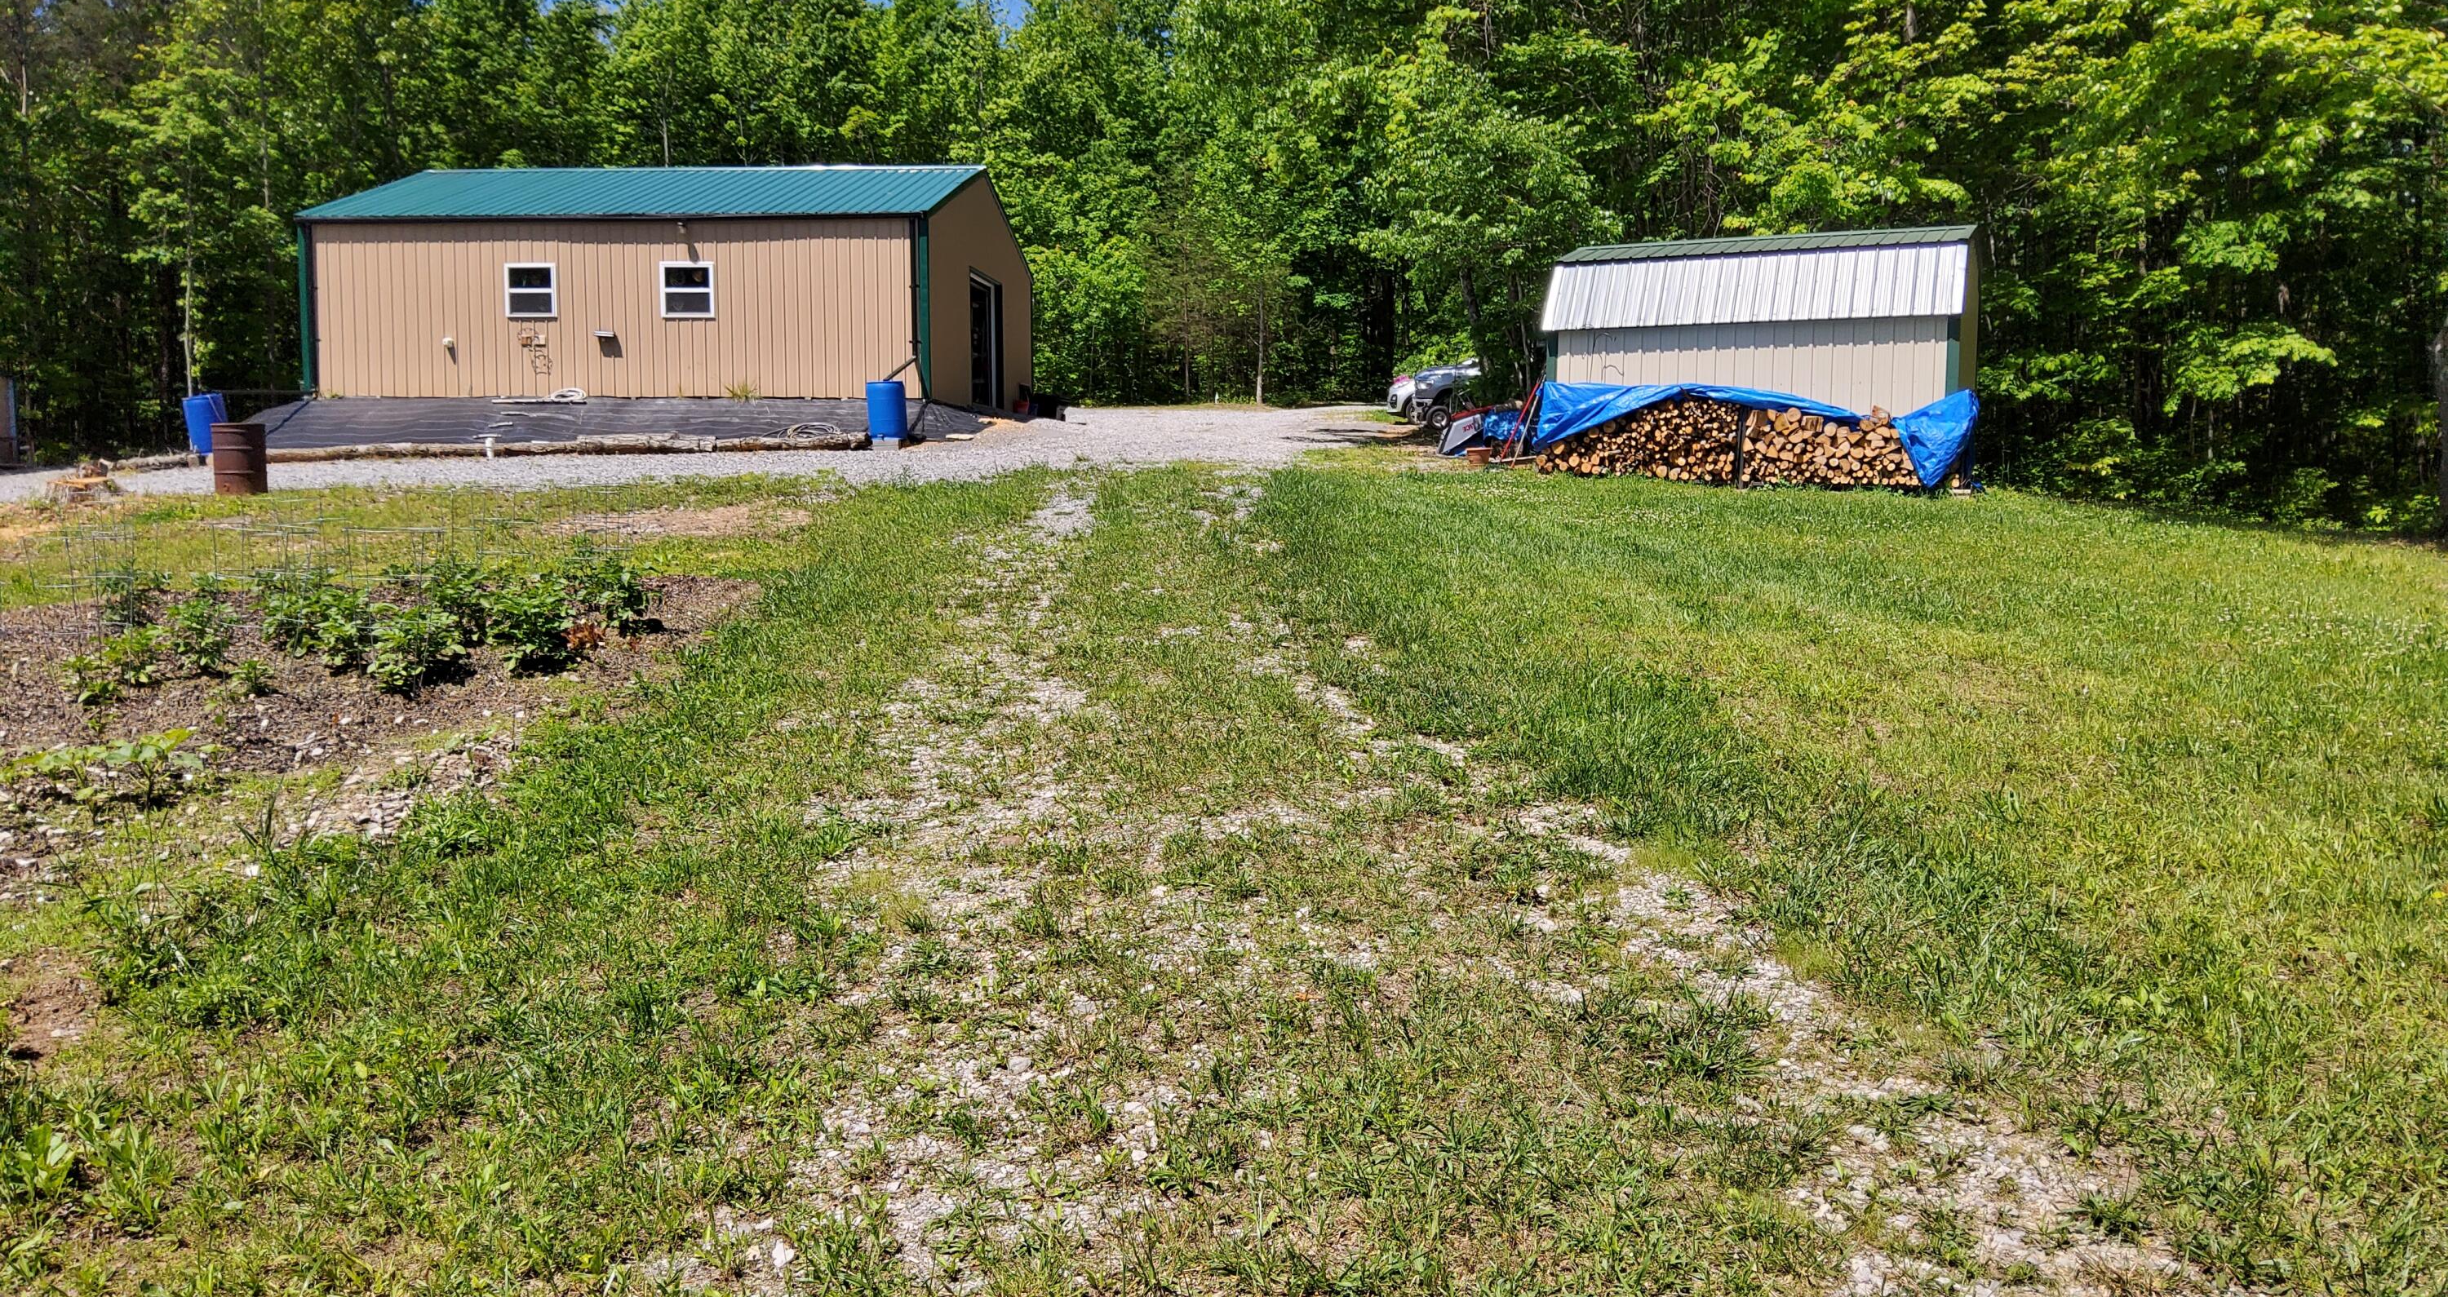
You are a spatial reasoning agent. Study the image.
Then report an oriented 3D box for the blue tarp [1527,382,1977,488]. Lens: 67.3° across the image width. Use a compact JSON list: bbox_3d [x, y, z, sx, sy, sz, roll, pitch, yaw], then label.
[{"bbox_3d":[6.152,-2.524,21.826,5.060,1.220,0.800,3,6,27],"label":"blue tarp"}]

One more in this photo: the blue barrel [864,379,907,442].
[{"bbox_3d":[-5.245,-3.698,28.600,0.590,0.900,0.590,-2,5,0],"label":"blue barrel"}]

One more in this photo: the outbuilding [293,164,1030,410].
[{"bbox_3d":[-9.937,-6.860,35.258,11.050,4.550,9.100,1,5,5],"label":"outbuilding"}]

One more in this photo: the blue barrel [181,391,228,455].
[{"bbox_3d":[-16.275,-3.593,29.400,0.590,0.900,0.590,-8,5,1],"label":"blue barrel"}]

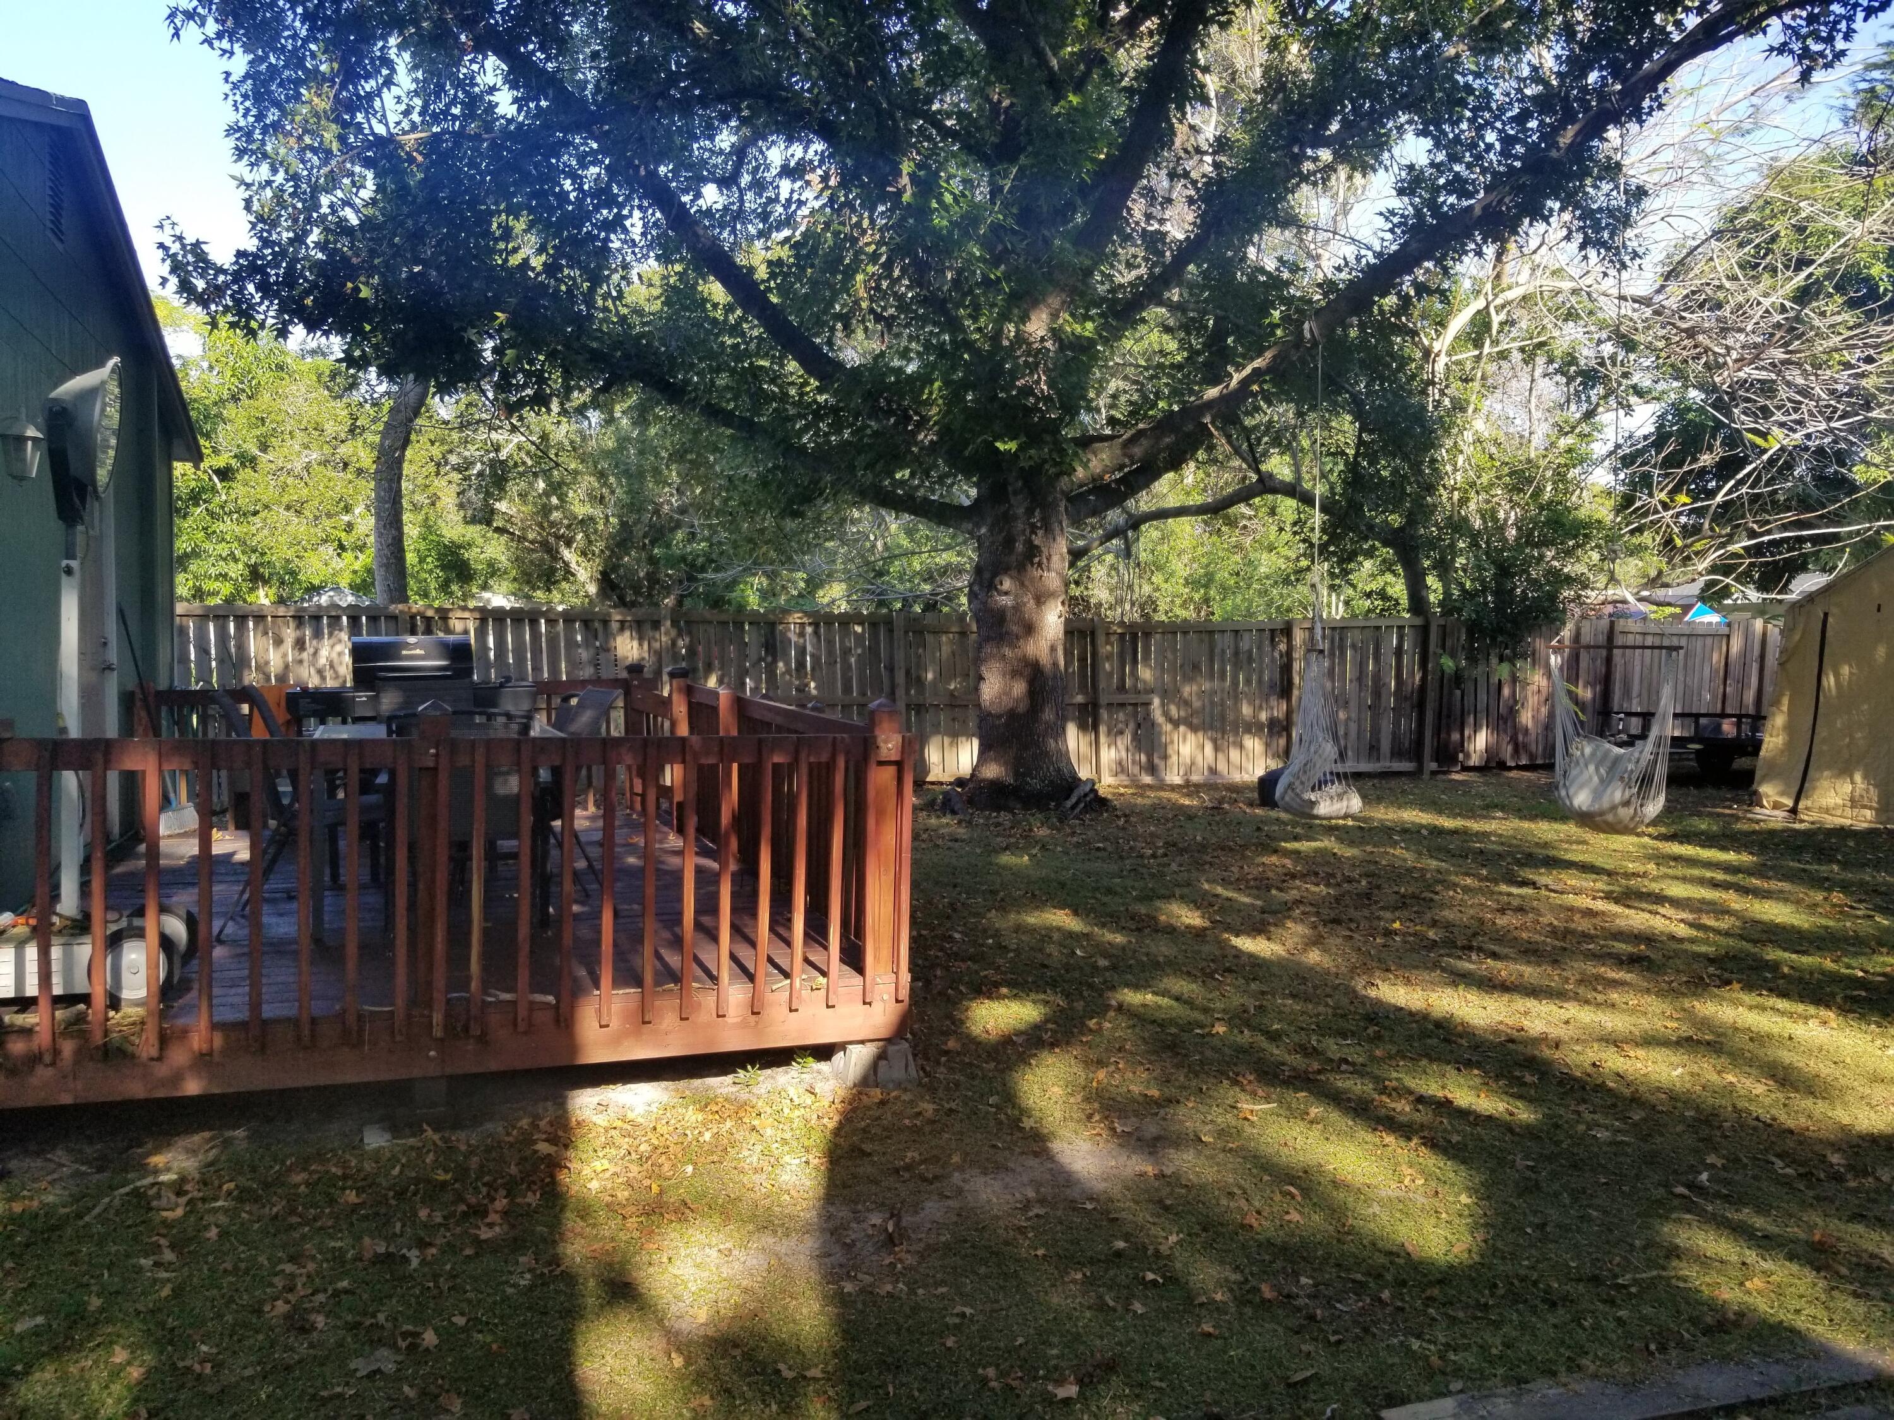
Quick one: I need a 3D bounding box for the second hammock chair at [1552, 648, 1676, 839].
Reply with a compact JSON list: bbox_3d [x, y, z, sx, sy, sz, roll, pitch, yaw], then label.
[{"bbox_3d":[4.931,0.224,10.500,0.700,1.360,0.960,-1,3,-44],"label":"second hammock chair"}]

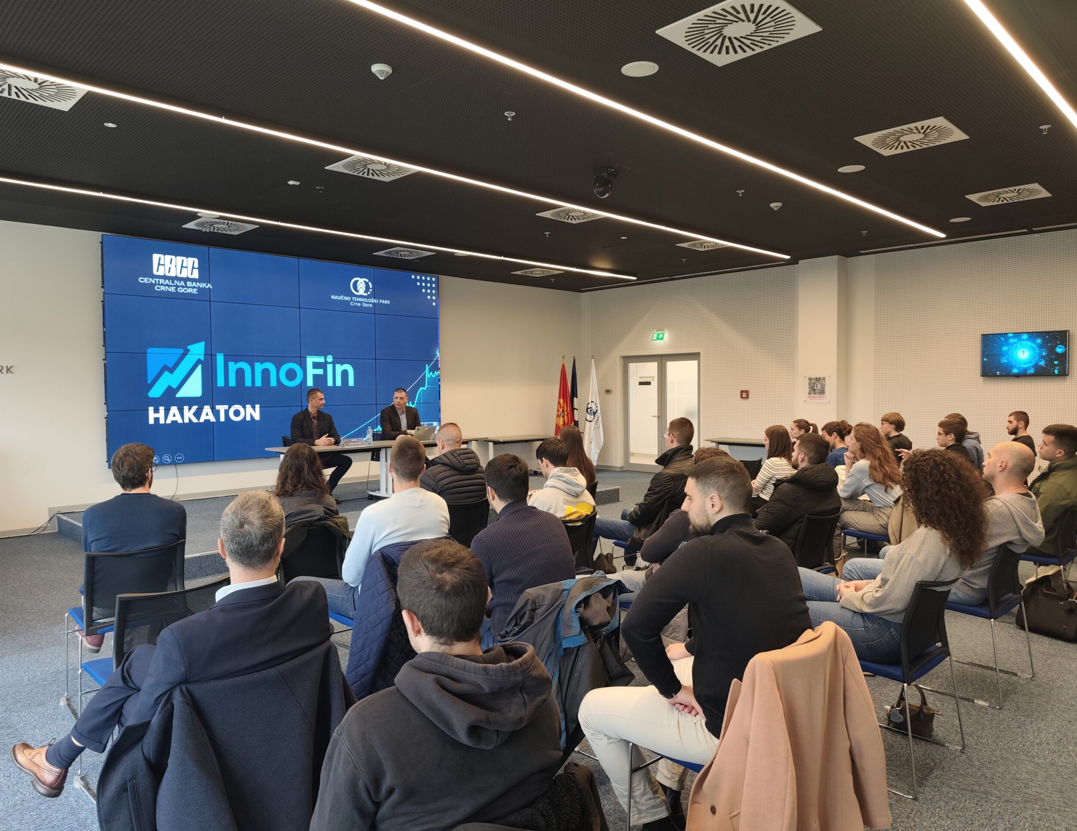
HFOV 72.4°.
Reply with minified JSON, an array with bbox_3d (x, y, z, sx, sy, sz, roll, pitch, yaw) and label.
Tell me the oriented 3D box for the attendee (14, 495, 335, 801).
[{"bbox_3d":[-1.174,0.847,2.401,1.150,1.280,0.600,1,3,36],"label":"attendee"}]

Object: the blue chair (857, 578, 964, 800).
[{"bbox_3d":[1.463,1.035,3.131,0.540,0.830,0.540,-2,3,-42],"label":"blue chair"}]

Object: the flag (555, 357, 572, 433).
[{"bbox_3d":[0.485,-0.043,13.791,0.420,2.120,0.300,0,2,2],"label":"flag"}]

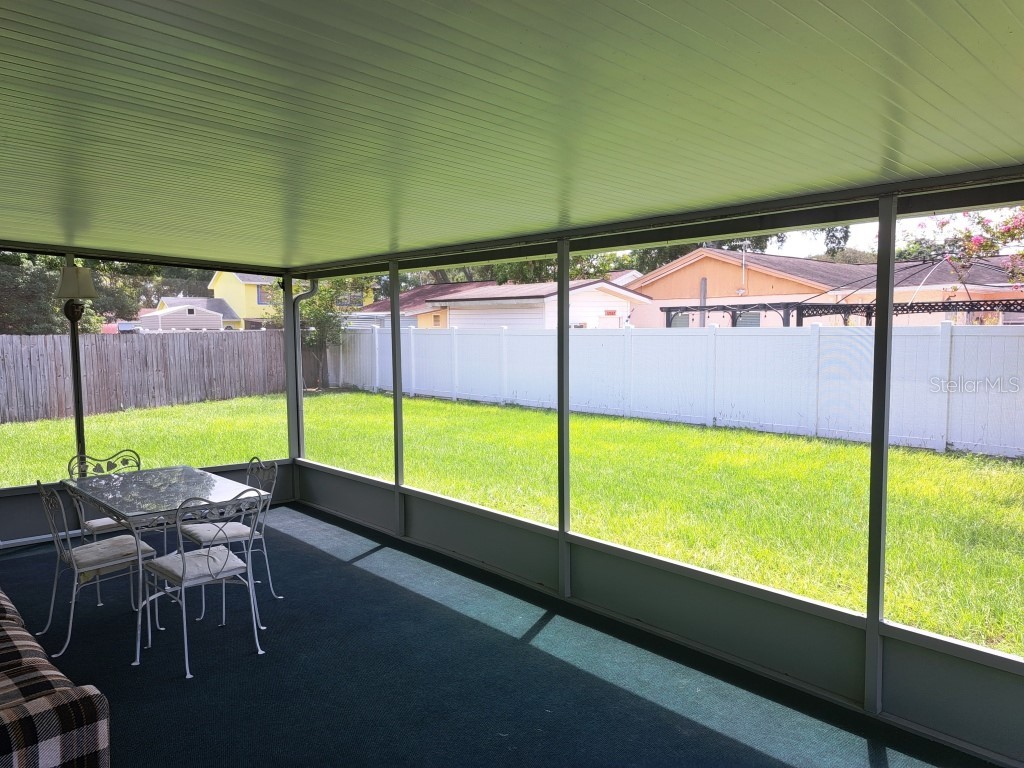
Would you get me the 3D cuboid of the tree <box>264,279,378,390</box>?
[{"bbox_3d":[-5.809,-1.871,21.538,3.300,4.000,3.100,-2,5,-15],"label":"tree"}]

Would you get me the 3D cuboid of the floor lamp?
[{"bbox_3d":[-3.435,0.127,5.685,0.340,2.176,0.340,-3,5,-31],"label":"floor lamp"}]

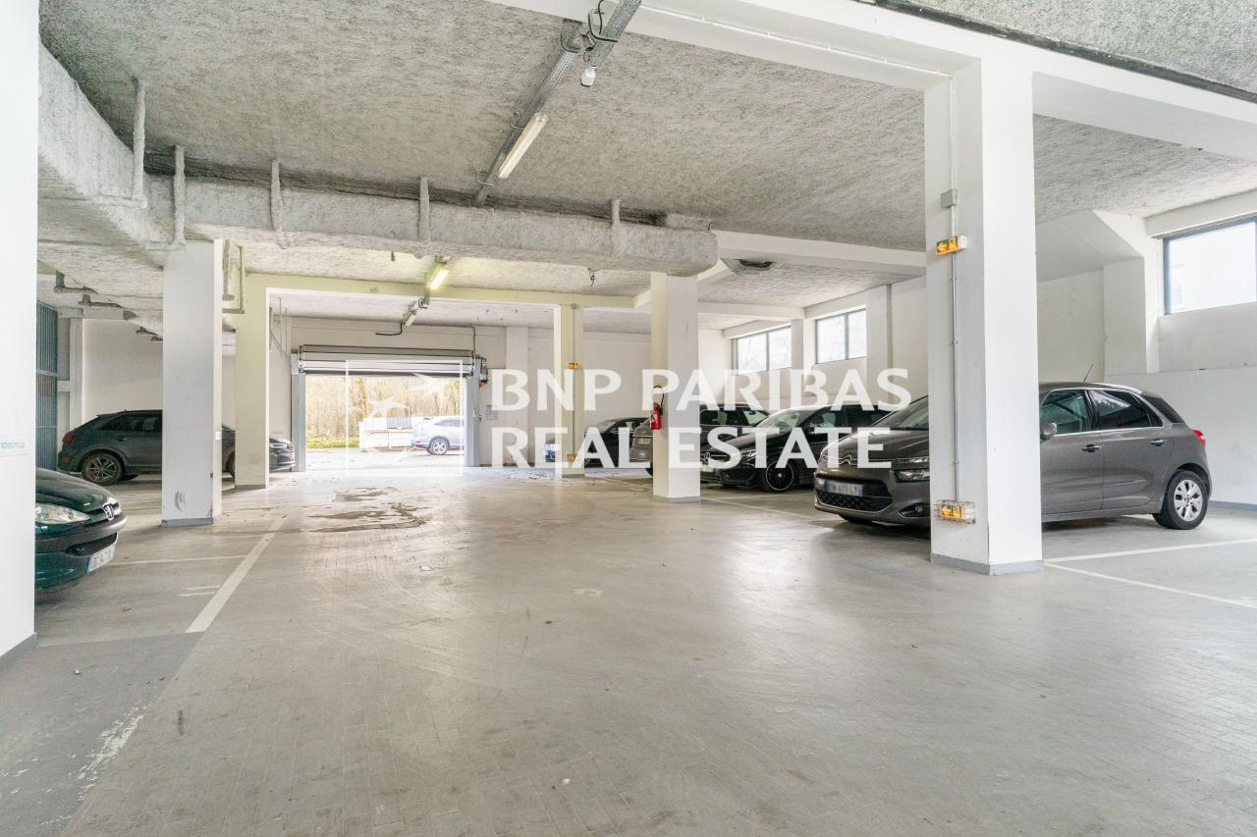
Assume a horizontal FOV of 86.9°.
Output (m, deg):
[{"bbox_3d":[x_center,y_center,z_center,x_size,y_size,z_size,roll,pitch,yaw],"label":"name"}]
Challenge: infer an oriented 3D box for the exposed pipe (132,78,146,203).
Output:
[{"bbox_3d":[-4.140,-2.350,5.597,0.100,1.030,0.100,0,-1,-20],"label":"exposed pipe"}]

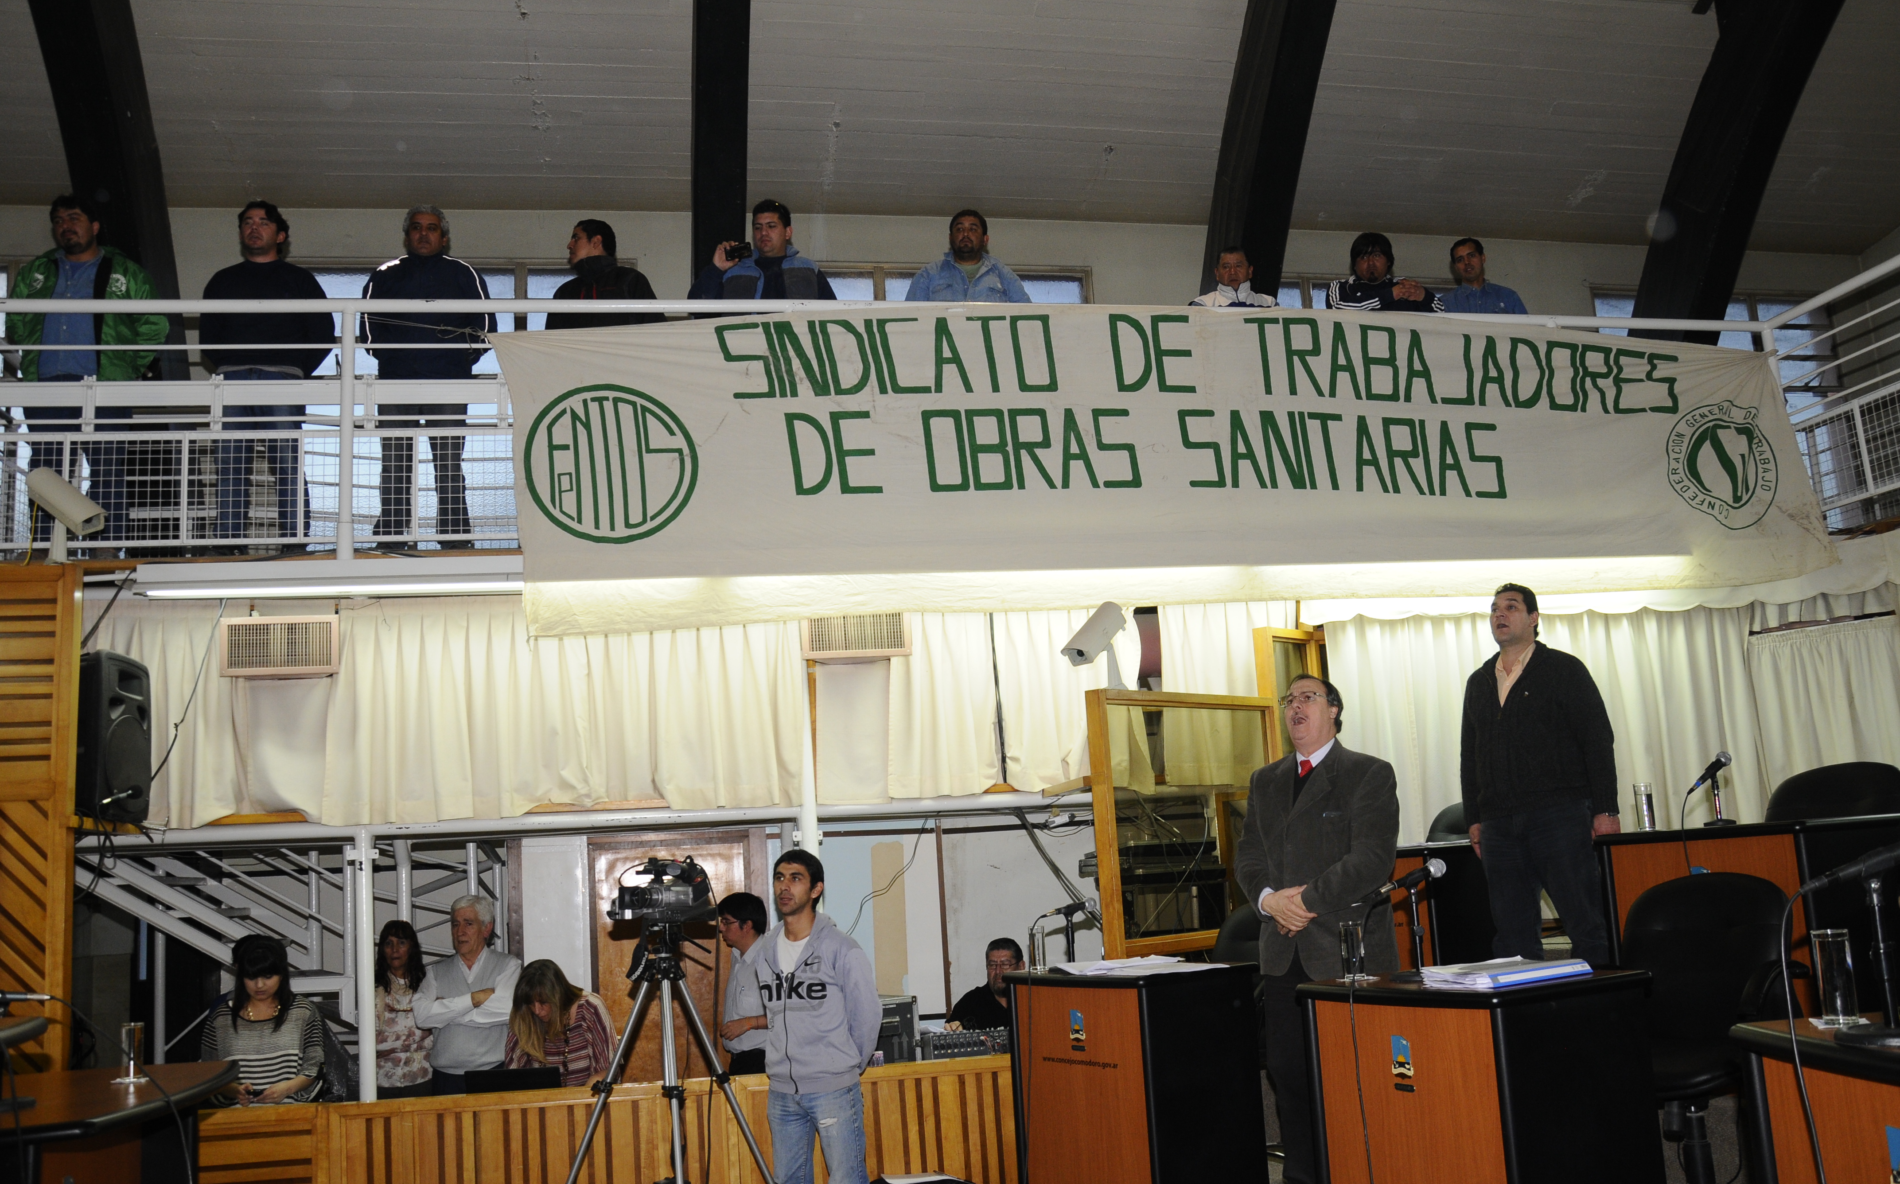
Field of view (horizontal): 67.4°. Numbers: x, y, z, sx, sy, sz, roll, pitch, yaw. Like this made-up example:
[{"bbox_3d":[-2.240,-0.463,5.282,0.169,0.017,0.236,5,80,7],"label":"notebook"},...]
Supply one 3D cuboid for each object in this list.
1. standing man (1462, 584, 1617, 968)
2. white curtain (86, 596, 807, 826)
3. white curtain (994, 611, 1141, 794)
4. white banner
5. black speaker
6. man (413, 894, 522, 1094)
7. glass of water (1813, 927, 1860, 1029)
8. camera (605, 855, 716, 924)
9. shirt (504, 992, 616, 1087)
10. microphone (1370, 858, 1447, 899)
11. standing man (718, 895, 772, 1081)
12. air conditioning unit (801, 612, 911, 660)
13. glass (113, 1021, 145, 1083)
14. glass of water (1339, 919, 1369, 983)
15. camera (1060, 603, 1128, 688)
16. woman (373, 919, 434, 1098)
[{"bbox_3d":[2.086,0.818,4.982,0.350,1.710,0.530,3,-12,-37],"label":"standing man"},{"bbox_3d":[-2.097,0.476,6.065,2.961,0.974,0.130,-1,-9,-9],"label":"white curtain"},{"bbox_3d":[0.549,0.435,6.504,0.724,0.943,0.130,-1,-9,-9],"label":"white curtain"},{"bbox_3d":[1.328,-0.653,6.835,6.634,1.462,0.150,-2,-10,-12],"label":"white banner"},{"bbox_3d":[-3.401,0.578,5.544,0.370,0.670,0.410,-2,-9,-5],"label":"black speaker"},{"bbox_3d":[-2.060,2.178,6.164,0.520,1.680,0.350,-2,-9,-7],"label":"man"},{"bbox_3d":[1.490,0.650,2.395,0.057,0.146,0.057,-9,-11,30],"label":"glass of water"},{"bbox_3d":[-0.949,0.988,4.700,0.350,0.225,0.180,4,-12,-39],"label":"camera"},{"bbox_3d":[-1.684,1.979,6.150,0.500,0.520,0.360,-3,-9,-3],"label":"shirt"},{"bbox_3d":[1.146,0.715,3.550,0.215,0.058,0.053,-17,-4,-20],"label":"microphone"},{"bbox_3d":[-0.815,2.051,5.879,0.360,1.600,0.470,3,-10,-32],"label":"standing man"},{"bbox_3d":[-0.436,0.192,6.413,0.487,0.258,0.280,-1,-9,-9],"label":"air conditioning unit"},{"bbox_3d":[-2.203,1.240,3.837,0.057,0.146,0.057,2,-11,-29],"label":"glass"},{"bbox_3d":[1.055,0.940,3.715,0.057,0.146,0.057,-6,-10,14],"label":"glass of water"},{"bbox_3d":[0.569,0.207,5.600,0.130,0.345,0.310,-10,-11,39],"label":"camera"},{"bbox_3d":[-2.307,2.153,5.985,0.430,1.520,0.330,-1,-9,-15],"label":"woman"}]

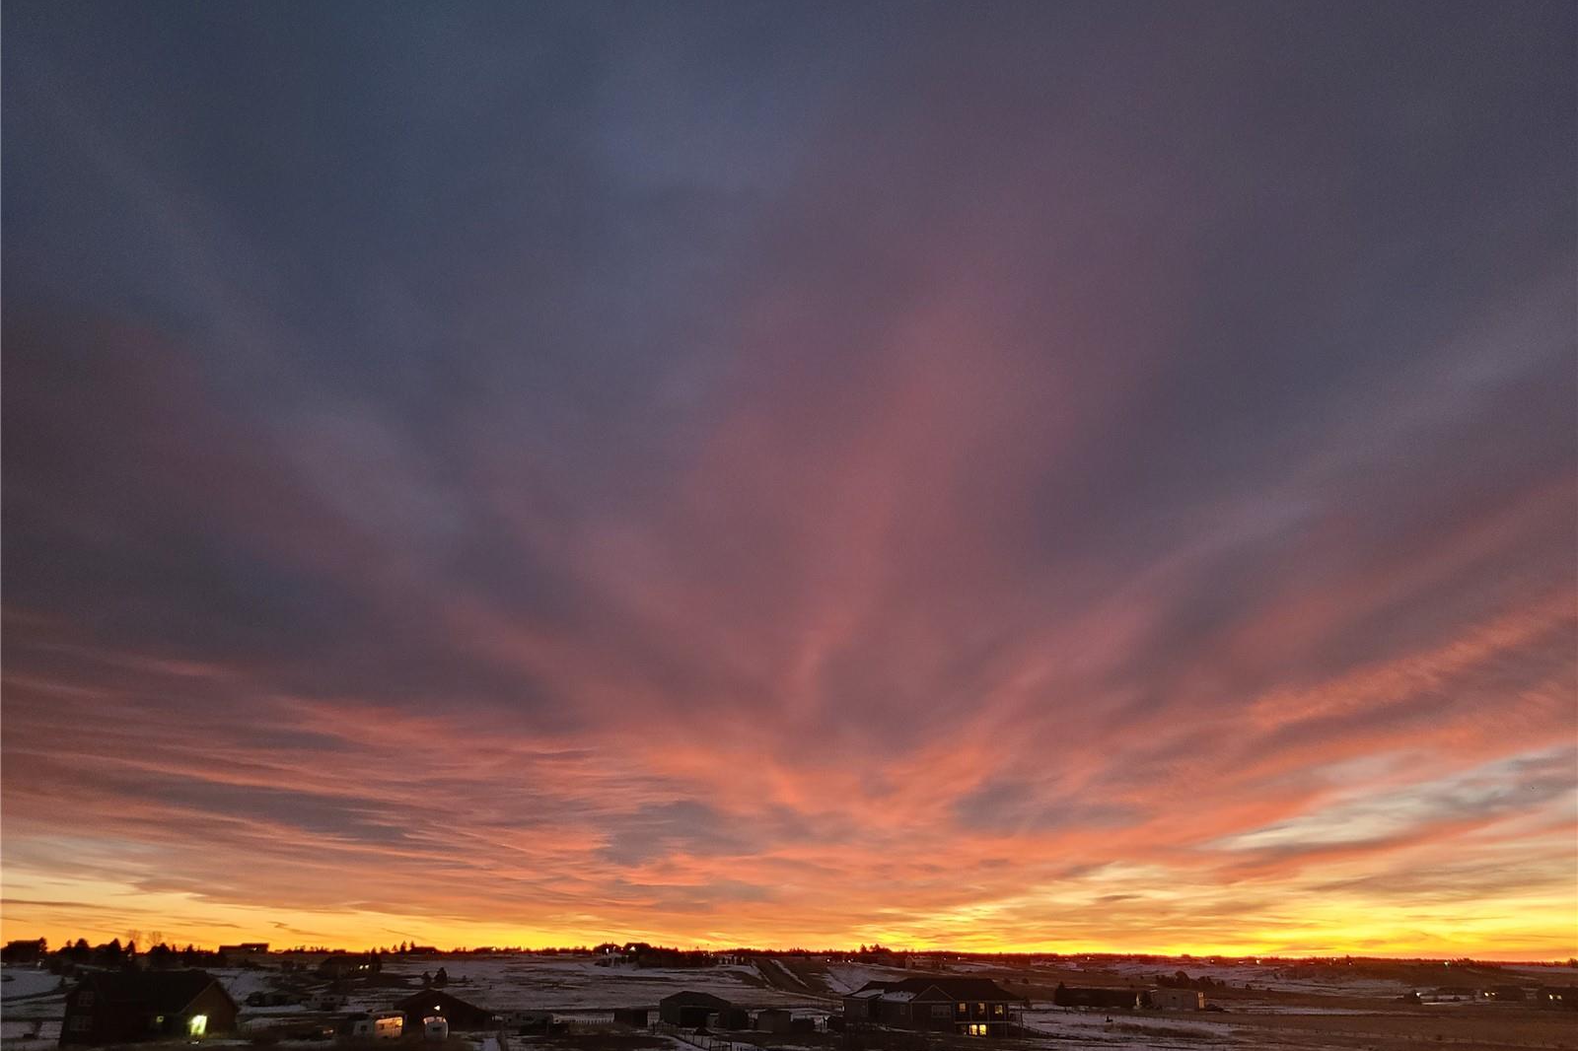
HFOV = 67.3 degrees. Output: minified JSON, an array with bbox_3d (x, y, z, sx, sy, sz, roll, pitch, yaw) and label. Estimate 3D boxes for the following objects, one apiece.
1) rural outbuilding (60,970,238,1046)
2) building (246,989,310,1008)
[{"bbox_3d":[-79.050,59.380,146.510,15.420,7.890,13.000,17,-26,-39],"label":"rural outbuilding"},{"bbox_3d":[-91.700,85.090,212.970,9.040,2.720,7.000,3,-20,-9],"label":"building"}]

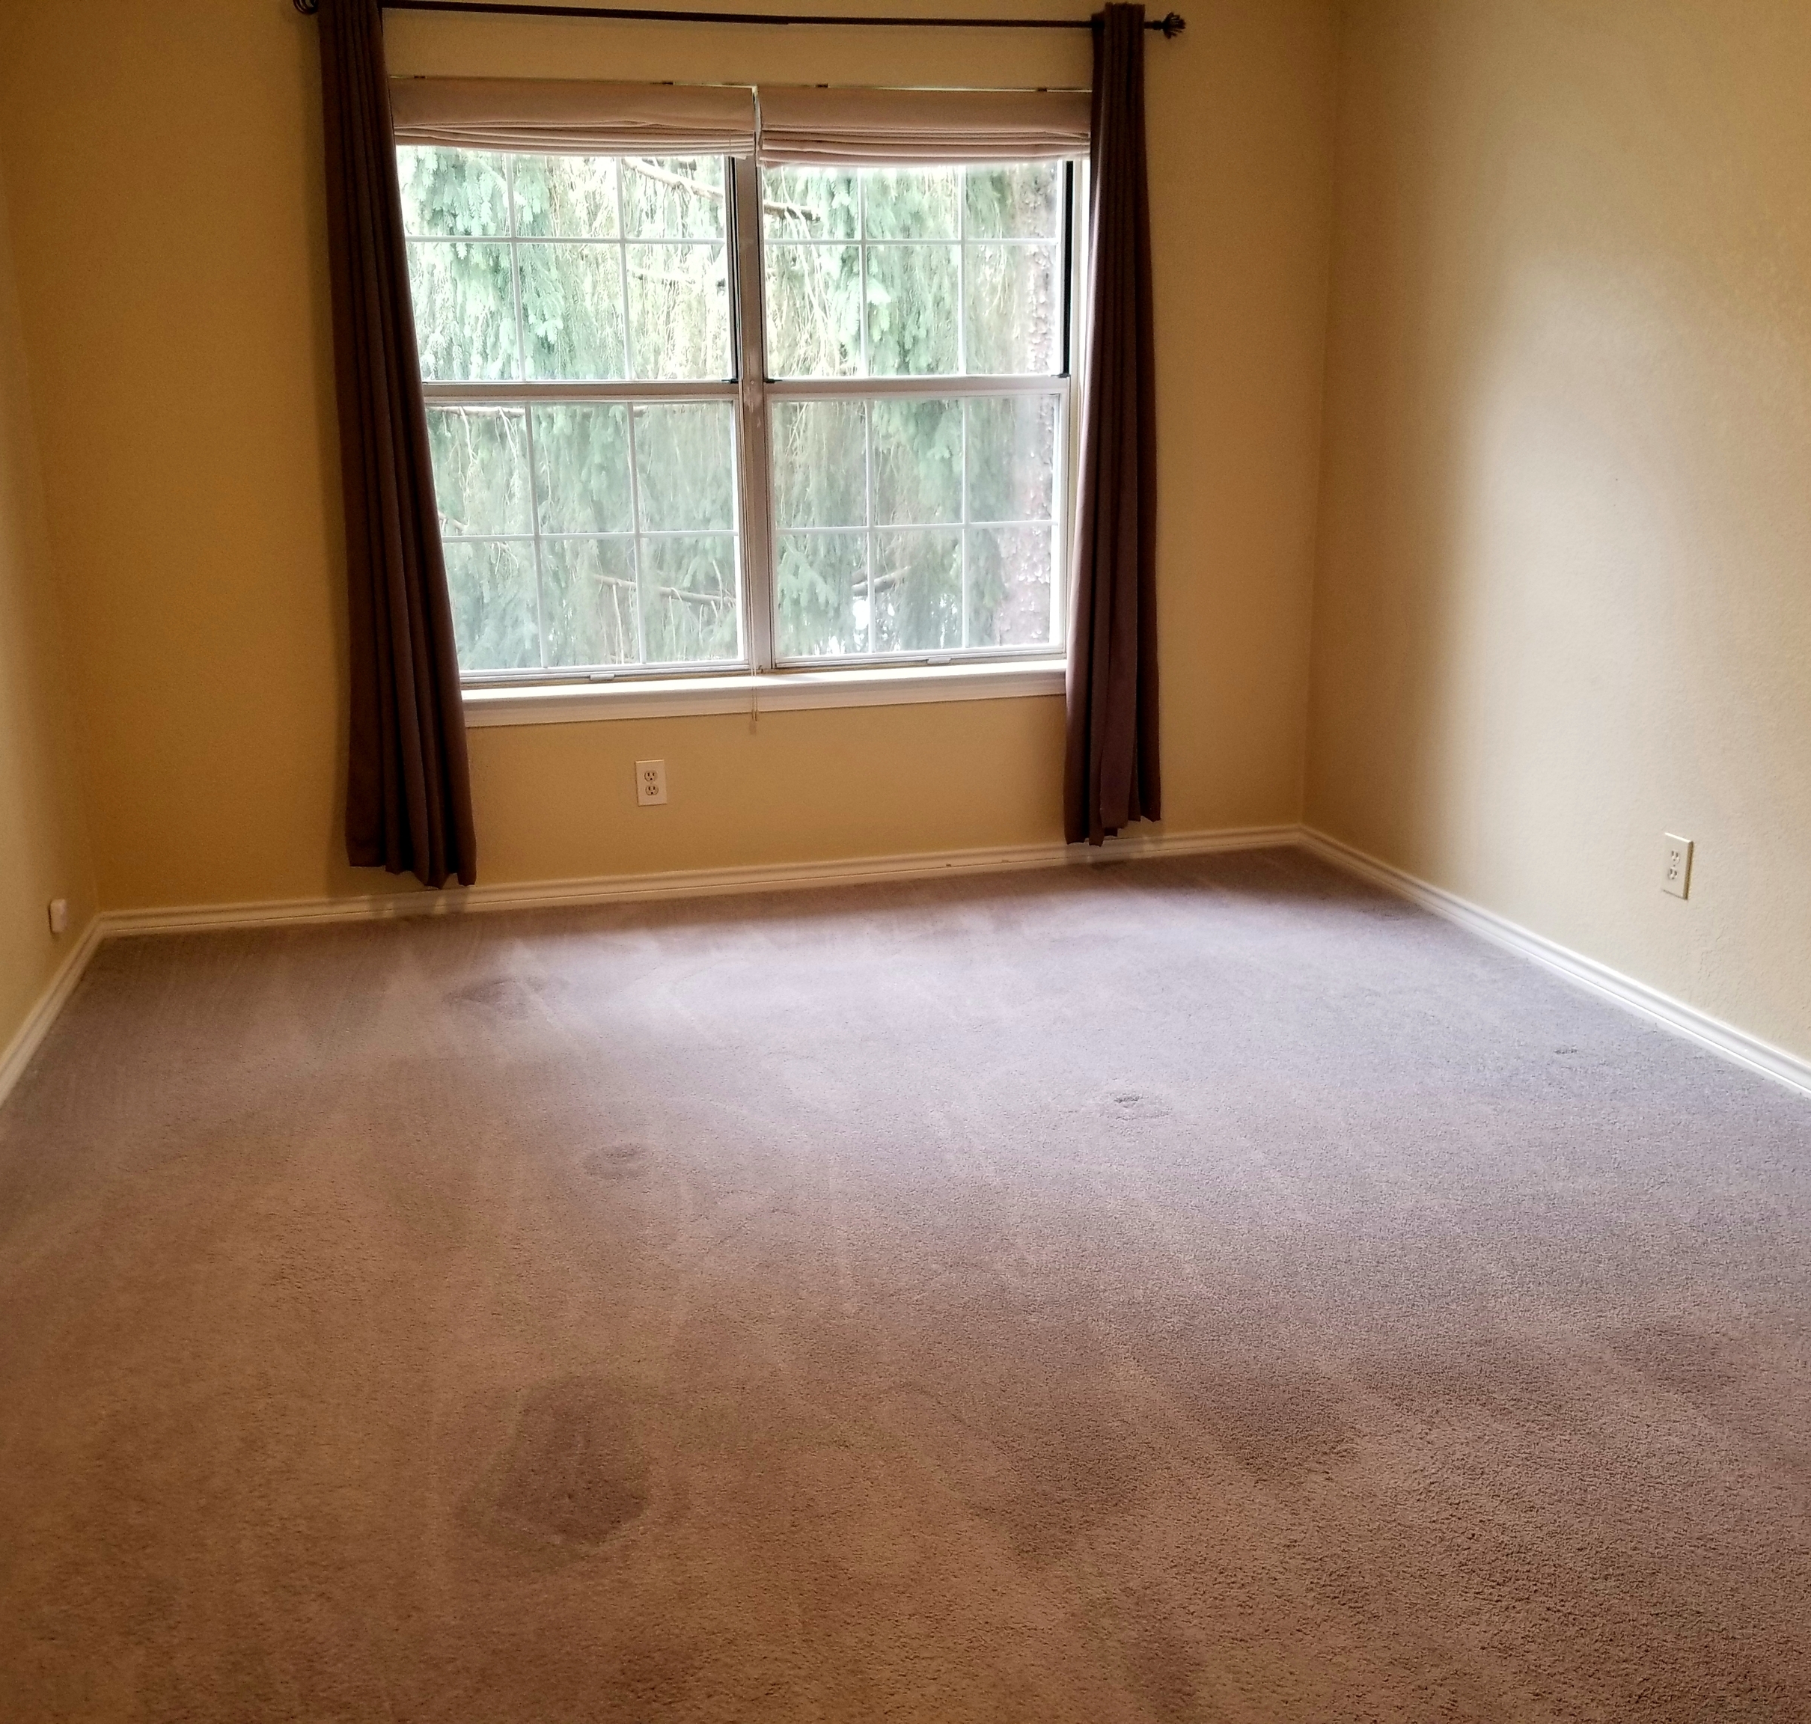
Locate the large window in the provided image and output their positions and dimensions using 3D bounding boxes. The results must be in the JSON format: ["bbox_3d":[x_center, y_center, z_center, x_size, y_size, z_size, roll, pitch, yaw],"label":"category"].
[{"bbox_3d":[-0.370,-1.139,4.398,1.730,1.512,0.120,-4,15,-14],"label":"large window"}]

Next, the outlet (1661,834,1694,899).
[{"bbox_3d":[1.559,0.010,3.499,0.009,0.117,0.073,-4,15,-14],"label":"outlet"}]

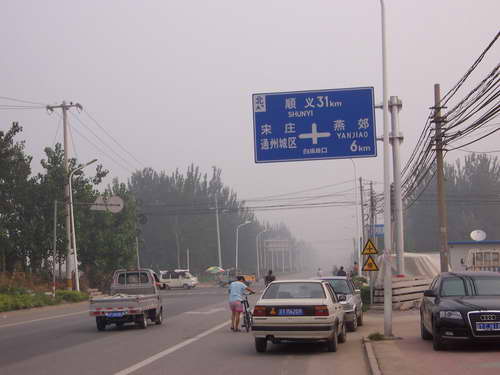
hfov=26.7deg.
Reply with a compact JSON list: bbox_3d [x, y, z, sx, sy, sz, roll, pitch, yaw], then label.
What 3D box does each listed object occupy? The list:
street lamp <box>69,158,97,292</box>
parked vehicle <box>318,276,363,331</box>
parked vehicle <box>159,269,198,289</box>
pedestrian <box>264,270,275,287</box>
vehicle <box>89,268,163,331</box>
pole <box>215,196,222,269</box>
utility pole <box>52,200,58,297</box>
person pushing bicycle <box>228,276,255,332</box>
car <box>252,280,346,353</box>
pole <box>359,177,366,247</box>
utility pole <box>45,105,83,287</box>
[{"bbox_3d":[-11.161,2.675,70.361,1.950,9.200,0.300,-1,-5,7],"label":"street lamp"},{"bbox_3d":[2.261,3.250,29.756,1.660,1.440,4.200,-1,-5,8],"label":"parked vehicle"},{"bbox_3d":[-6.640,8.624,99.076,3.750,1.930,1.580,-1,-5,7],"label":"parked vehicle"},{"bbox_3d":[1.232,6.012,66.065,0.600,1.650,1.700,-1,-5,6],"label":"pedestrian"},{"bbox_3d":[-3.635,3.289,31.371,1.480,1.800,3.750,-1,-5,5],"label":"vehicle"},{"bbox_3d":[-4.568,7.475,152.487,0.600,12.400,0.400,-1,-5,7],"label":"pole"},{"bbox_3d":[-12.492,3.935,67.246,0.140,6.226,0.140,-1,-5,5],"label":"utility pole"},{"bbox_3d":[-0.225,3.178,28.808,0.640,1.480,1.650,-1,-5,6],"label":"person pushing bicycle"},{"bbox_3d":[1.119,2.712,22.456,1.680,1.430,4.400,-1,-5,7],"label":"car"},{"bbox_3d":[9.300,3.676,86.363,0.270,9.196,0.270,-1,-5,5],"label":"pole"},{"bbox_3d":[-12.482,0.821,71.514,2.400,13.100,0.400,-1,-5,8],"label":"utility pole"}]

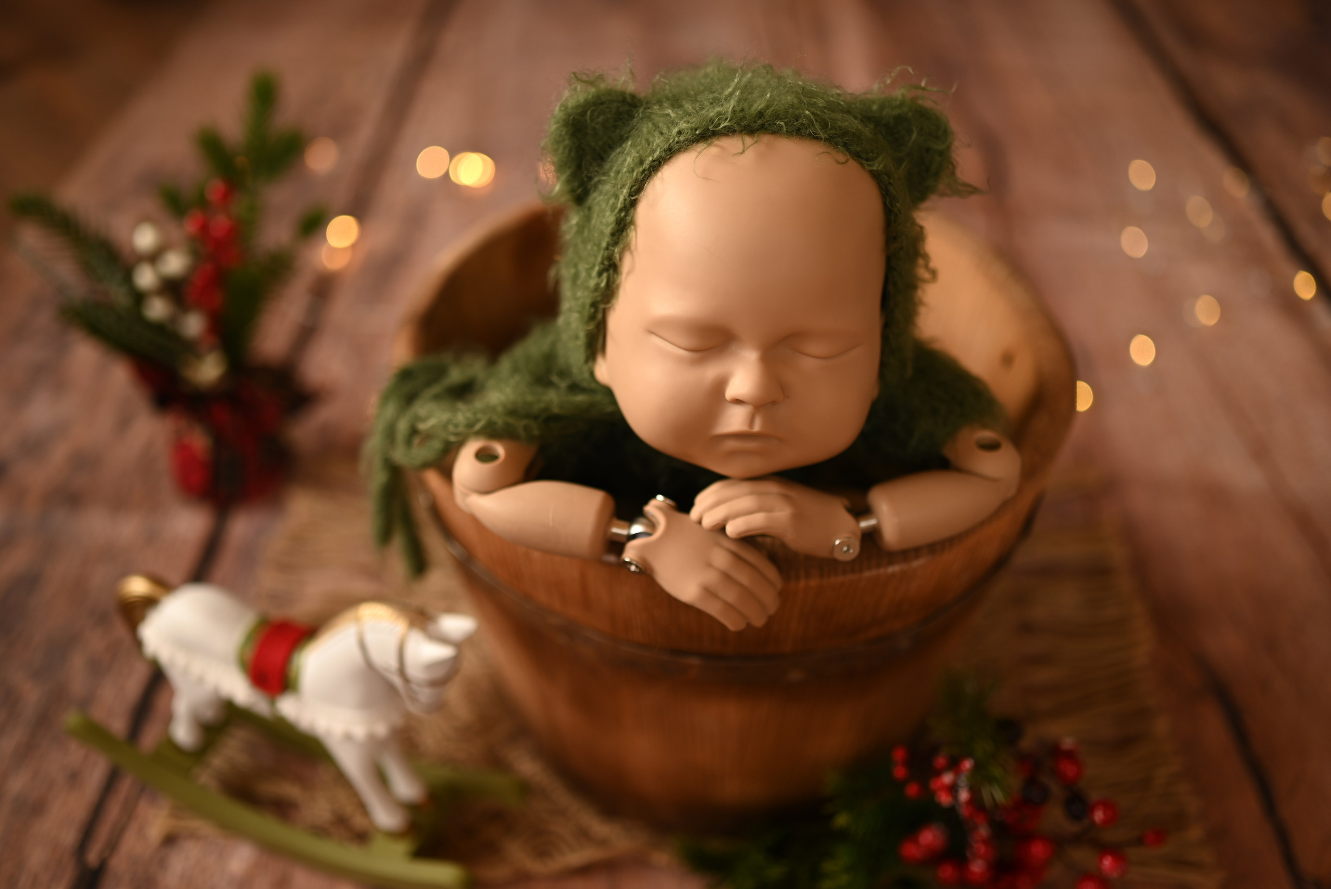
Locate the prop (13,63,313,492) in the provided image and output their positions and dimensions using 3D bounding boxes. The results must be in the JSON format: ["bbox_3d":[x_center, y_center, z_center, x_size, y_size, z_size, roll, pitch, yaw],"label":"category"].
[{"bbox_3d":[-0.255,-0.084,0.699,0.157,0.232,0.125,0,41,0],"label":"prop"}]

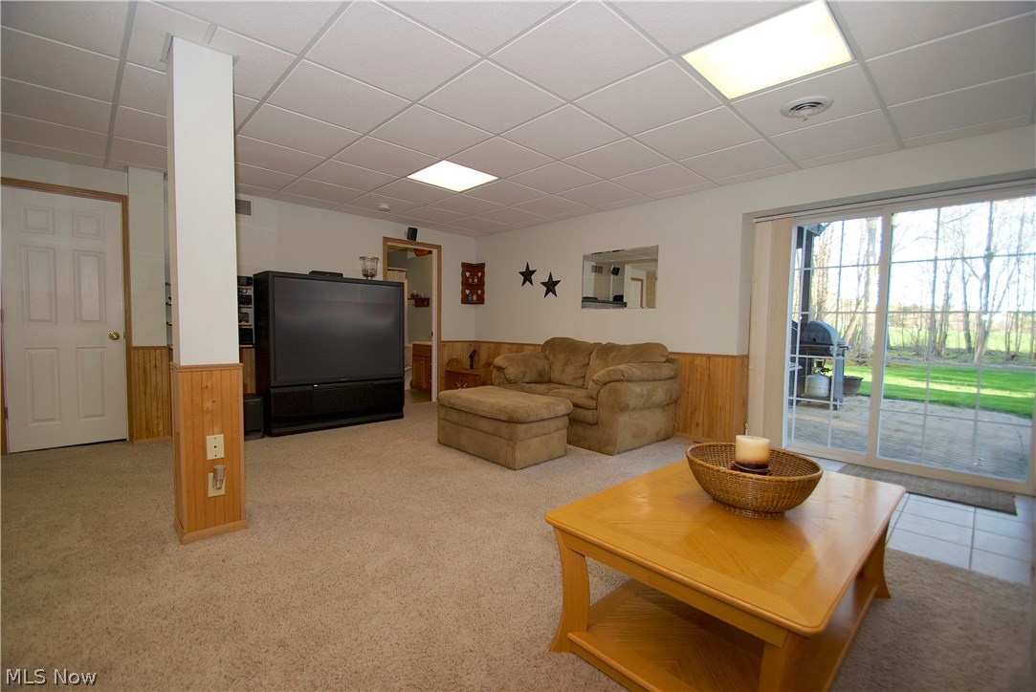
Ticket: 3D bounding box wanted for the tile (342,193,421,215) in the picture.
[{"bbox_3d":[-1.397,-1.505,4.589,0.605,0.025,0.605,-3,5,-44],"label":"tile"}]

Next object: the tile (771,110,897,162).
[{"bbox_3d":[2.021,-1.350,2.797,0.602,0.020,0.602,-2,4,-44],"label":"tile"}]

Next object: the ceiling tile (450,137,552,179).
[{"bbox_3d":[-0.126,-1.409,3.265,0.602,0.020,0.602,-2,4,-44],"label":"ceiling tile"}]

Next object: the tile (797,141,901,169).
[{"bbox_3d":[2.304,-1.361,3.070,0.169,0.020,0.602,-2,4,-44],"label":"tile"}]

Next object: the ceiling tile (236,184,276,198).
[{"bbox_3d":[-2.594,-1.492,4.067,0.602,0.020,0.309,-2,4,-44],"label":"ceiling tile"}]

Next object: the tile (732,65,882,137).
[{"bbox_3d":[1.584,-1.333,2.382,0.600,0.025,0.600,-2,4,-44],"label":"tile"}]

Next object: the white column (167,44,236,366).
[{"bbox_3d":[-1.508,-0.636,2.070,0.225,1.440,0.230,-2,4,-44],"label":"white column"}]

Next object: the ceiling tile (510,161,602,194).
[{"bbox_3d":[0.313,-1.426,3.688,0.602,0.020,0.602,-2,4,-44],"label":"ceiling tile"}]

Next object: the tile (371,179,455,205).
[{"bbox_3d":[-0.972,-1.471,4.141,0.602,0.020,0.602,-2,4,-44],"label":"tile"}]

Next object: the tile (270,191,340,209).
[{"bbox_3d":[-2.206,-1.517,4.511,0.585,0.020,0.317,-2,5,-44],"label":"tile"}]

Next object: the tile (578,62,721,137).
[{"bbox_3d":[0.714,-1.342,2.381,0.591,0.020,0.585,-2,5,-44],"label":"tile"}]

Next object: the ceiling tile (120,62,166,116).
[{"bbox_3d":[-1.864,-1.384,2.445,0.605,0.025,0.605,-3,5,-44],"label":"ceiling tile"}]

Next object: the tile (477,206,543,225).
[{"bbox_3d":[-0.099,-1.506,4.990,0.600,0.025,0.600,-2,4,-44],"label":"tile"}]

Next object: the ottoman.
[{"bbox_3d":[-0.129,0.628,3.543,0.590,0.440,0.960,-3,5,-44],"label":"ottoman"}]

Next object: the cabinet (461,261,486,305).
[{"bbox_3d":[-0.635,-0.892,6.273,0.335,0.585,0.170,1,3,1],"label":"cabinet"}]

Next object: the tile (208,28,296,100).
[{"bbox_3d":[-1.344,-1.358,2.104,0.299,0.020,0.579,-2,5,-44],"label":"tile"}]

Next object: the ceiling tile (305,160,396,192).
[{"bbox_3d":[-1.412,-1.454,3.729,0.605,0.025,0.605,-3,5,-44],"label":"ceiling tile"}]

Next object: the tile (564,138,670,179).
[{"bbox_3d":[0.736,-1.396,3.256,0.600,0.025,0.600,-2,4,-44],"label":"tile"}]

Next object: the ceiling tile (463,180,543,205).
[{"bbox_3d":[-0.112,-1.458,4.130,0.600,0.025,0.600,-2,4,-44],"label":"ceiling tile"}]

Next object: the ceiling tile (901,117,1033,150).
[{"bbox_3d":[2.755,-1.327,2.674,0.165,0.020,0.555,-2,5,-44],"label":"ceiling tile"}]

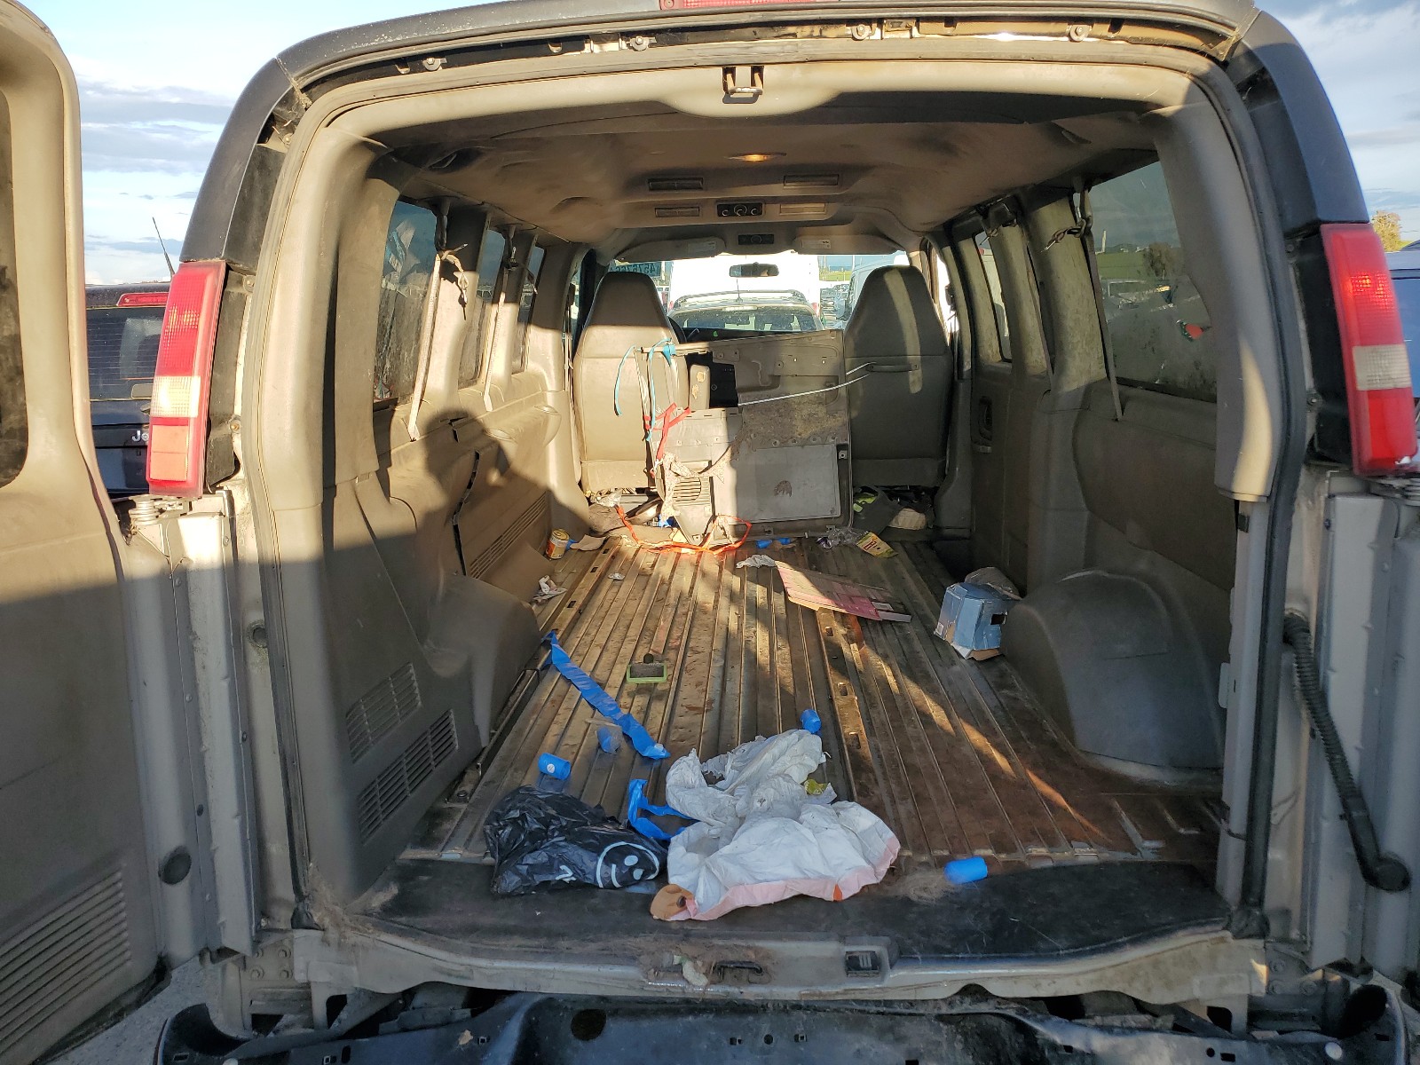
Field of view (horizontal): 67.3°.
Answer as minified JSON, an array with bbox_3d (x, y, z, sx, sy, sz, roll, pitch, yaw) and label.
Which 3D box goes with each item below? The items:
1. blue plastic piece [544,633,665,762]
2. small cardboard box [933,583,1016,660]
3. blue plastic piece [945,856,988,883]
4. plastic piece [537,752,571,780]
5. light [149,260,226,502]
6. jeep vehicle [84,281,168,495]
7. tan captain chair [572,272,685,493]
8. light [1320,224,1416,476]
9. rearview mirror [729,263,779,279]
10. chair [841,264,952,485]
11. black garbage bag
[{"bbox_3d":[-0.301,0.411,2.841,0.085,0.045,0.995,-6,13,-22],"label":"blue plastic piece"},{"bbox_3d":[0.798,0.249,3.188,0.190,0.180,0.200,-4,12,-12],"label":"small cardboard box"},{"bbox_3d":[0.450,0.591,1.867,0.072,0.042,0.042,-4,12,-14],"label":"blue plastic piece"},{"bbox_3d":[-0.342,0.514,2.339,0.067,0.047,0.047,5,13,31],"label":"plastic piece"},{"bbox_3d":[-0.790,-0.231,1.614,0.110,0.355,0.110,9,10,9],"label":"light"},{"bbox_3d":[-2.210,-0.714,6.882,1.840,1.710,4.500,-1,13,3],"label":"jeep vehicle"},{"bbox_3d":[-0.338,-0.700,4.960,0.510,0.985,0.680,-1,11,3],"label":"tan captain chair"},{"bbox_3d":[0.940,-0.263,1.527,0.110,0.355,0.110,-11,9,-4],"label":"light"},{"bbox_3d":[0.227,-1.340,5.459,0.262,0.078,0.050,1,12,14],"label":"rearview mirror"},{"bbox_3d":[0.820,-0.722,4.902,0.510,0.980,0.680,-1,11,3],"label":"chair"},{"bbox_3d":[-0.242,0.554,1.990,0.340,0.100,0.270,-1,11,3],"label":"black garbage bag"}]

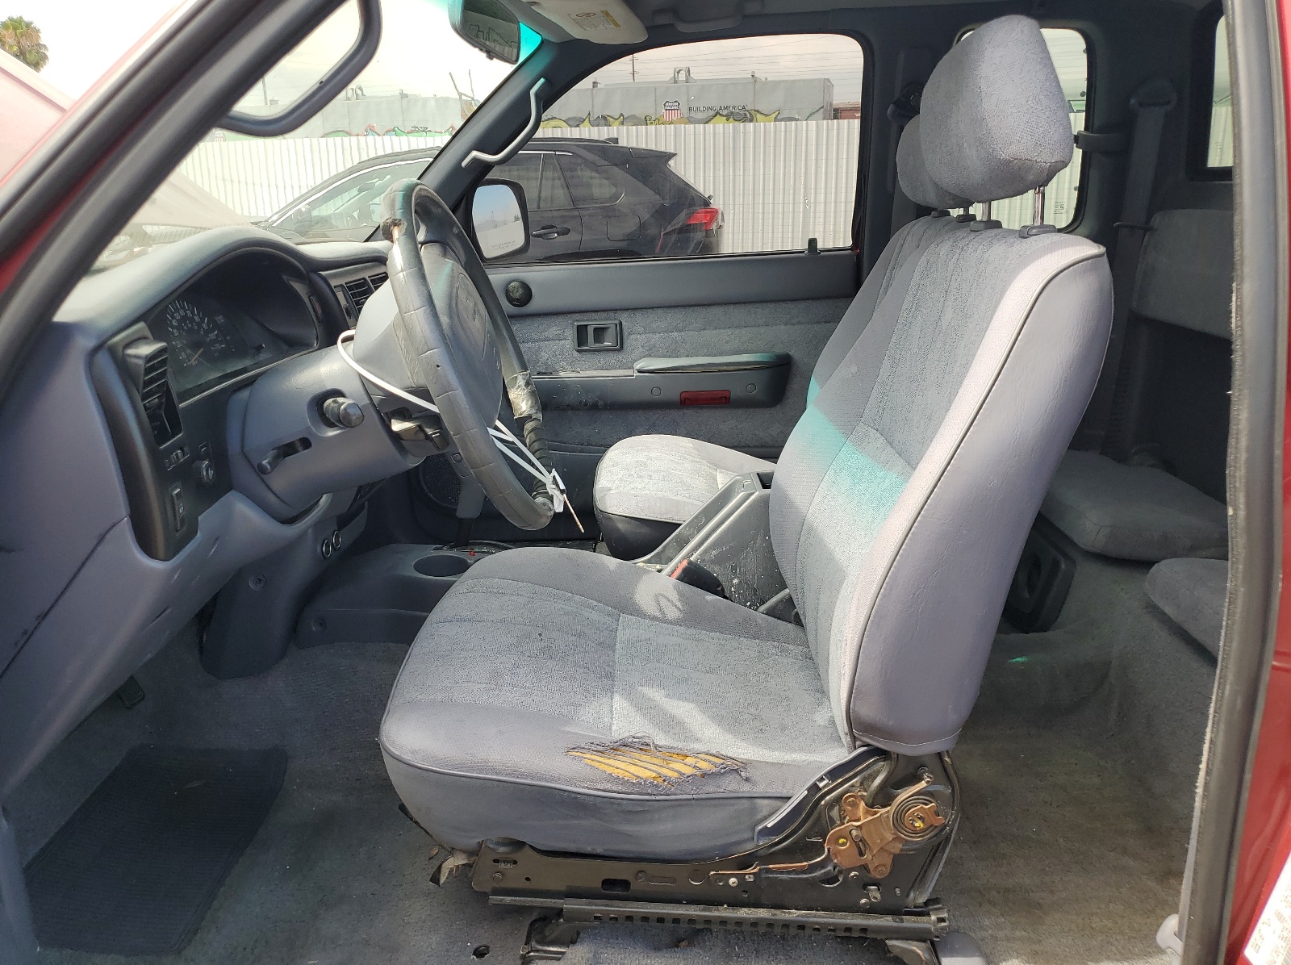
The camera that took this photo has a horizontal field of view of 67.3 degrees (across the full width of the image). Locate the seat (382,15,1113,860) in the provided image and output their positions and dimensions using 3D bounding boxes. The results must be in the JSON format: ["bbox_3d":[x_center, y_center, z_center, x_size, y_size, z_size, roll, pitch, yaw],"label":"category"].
[{"bbox_3d":[0.073,-0.085,1.092,0.710,0.800,0.510,0,14,3],"label":"seat"}]

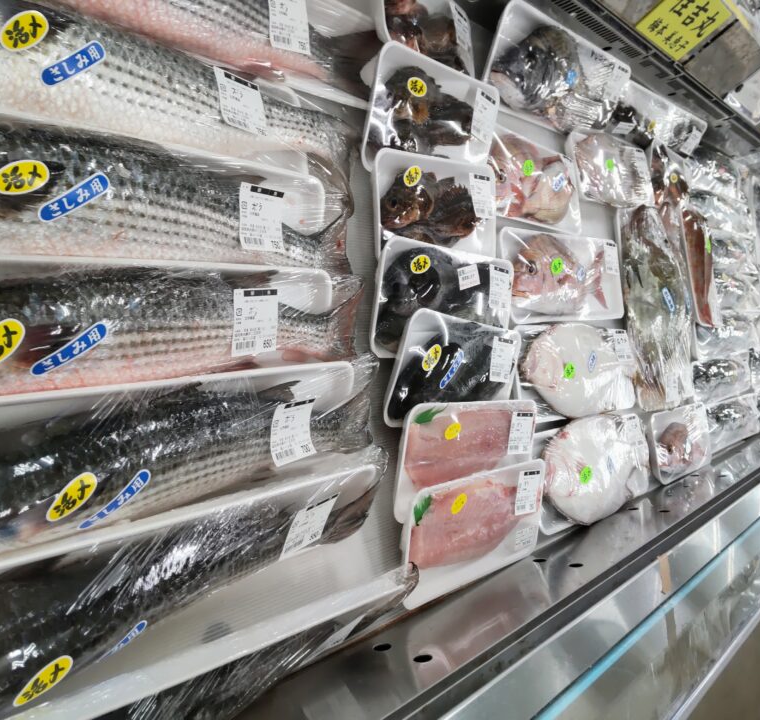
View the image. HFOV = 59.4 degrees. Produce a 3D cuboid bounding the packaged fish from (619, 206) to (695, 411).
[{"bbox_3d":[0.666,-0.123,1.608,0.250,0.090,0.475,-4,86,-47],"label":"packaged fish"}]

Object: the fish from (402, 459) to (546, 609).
[{"bbox_3d":[0.144,0.241,0.980,0.323,0.035,0.160,-3,100,-46],"label":"fish"}]

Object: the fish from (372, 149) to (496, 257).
[{"bbox_3d":[0.081,-0.220,0.991,0.271,0.042,0.150,-10,107,-46],"label":"fish"}]

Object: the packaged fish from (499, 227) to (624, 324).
[{"bbox_3d":[0.391,-0.165,1.341,0.465,0.052,0.169,-7,91,-47],"label":"packaged fish"}]

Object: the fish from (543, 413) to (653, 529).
[{"bbox_3d":[0.436,0.205,1.319,0.420,0.060,0.180,-4,86,-47],"label":"fish"}]

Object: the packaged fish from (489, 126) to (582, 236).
[{"bbox_3d":[0.195,-0.228,0.878,0.266,0.041,0.111,-5,88,-48],"label":"packaged fish"}]

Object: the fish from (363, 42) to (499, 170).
[{"bbox_3d":[0.076,-0.353,1.009,0.042,0.168,0.272,21,17,40],"label":"fish"}]

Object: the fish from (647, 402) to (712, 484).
[{"bbox_3d":[0.564,0.151,1.251,0.286,0.038,0.126,-3,84,-47],"label":"fish"}]

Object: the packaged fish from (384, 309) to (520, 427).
[{"bbox_3d":[0.108,0.020,0.976,0.284,0.042,0.158,8,97,-49],"label":"packaged fish"}]

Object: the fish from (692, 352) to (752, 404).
[{"bbox_3d":[0.745,0.036,1.443,0.365,0.042,0.091,-5,91,-47],"label":"fish"}]

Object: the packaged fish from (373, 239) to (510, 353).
[{"bbox_3d":[0.071,-0.061,0.715,0.232,0.042,0.114,-1,101,-48],"label":"packaged fish"}]

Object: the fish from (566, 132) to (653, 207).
[{"bbox_3d":[0.377,-0.303,1.077,0.299,0.045,0.102,-11,91,-47],"label":"fish"}]

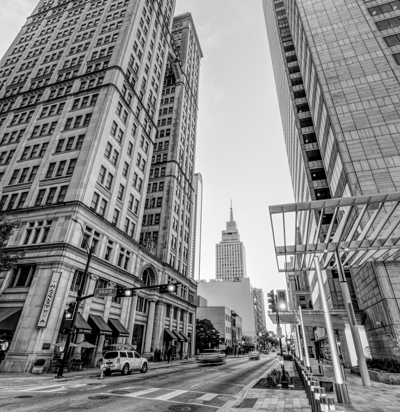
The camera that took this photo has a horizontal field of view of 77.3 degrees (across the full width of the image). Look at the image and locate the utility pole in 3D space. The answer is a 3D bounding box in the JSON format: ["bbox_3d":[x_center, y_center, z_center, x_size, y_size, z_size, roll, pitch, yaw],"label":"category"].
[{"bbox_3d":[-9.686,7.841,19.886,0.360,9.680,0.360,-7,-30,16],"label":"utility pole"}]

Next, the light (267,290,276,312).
[{"bbox_3d":[4.280,5.747,15.043,0.450,1.200,0.420,-7,-30,16],"label":"light"}]

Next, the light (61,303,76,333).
[{"bbox_3d":[-9.971,8.233,19.346,0.520,1.300,0.400,-7,-30,16],"label":"light"}]

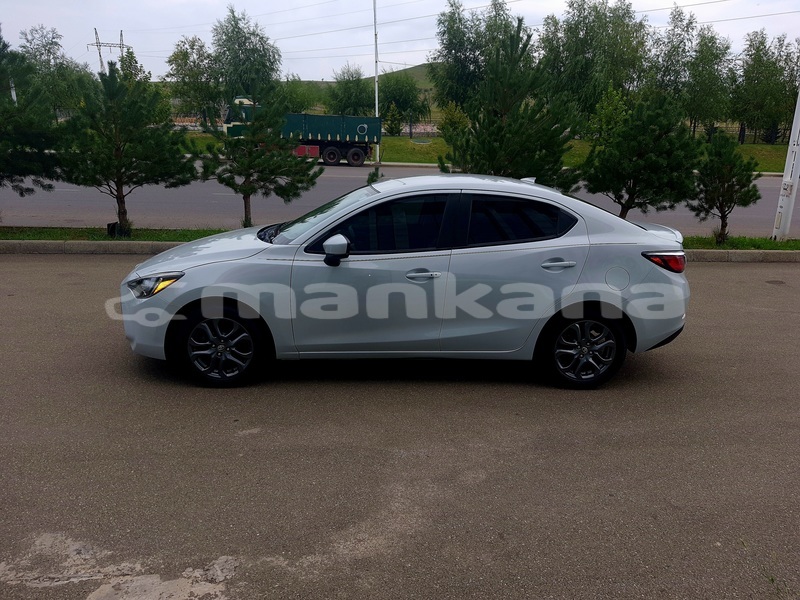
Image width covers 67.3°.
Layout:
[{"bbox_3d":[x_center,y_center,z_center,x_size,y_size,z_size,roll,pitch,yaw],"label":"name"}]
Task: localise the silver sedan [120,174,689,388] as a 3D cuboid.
[{"bbox_3d":[0.038,-0.274,4.918,4.340,1.470,1.720,0,15,1],"label":"silver sedan"}]

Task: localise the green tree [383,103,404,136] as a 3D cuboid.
[{"bbox_3d":[-0.461,-12.798,42.635,1.560,2.310,1.480,0,15,0],"label":"green tree"}]

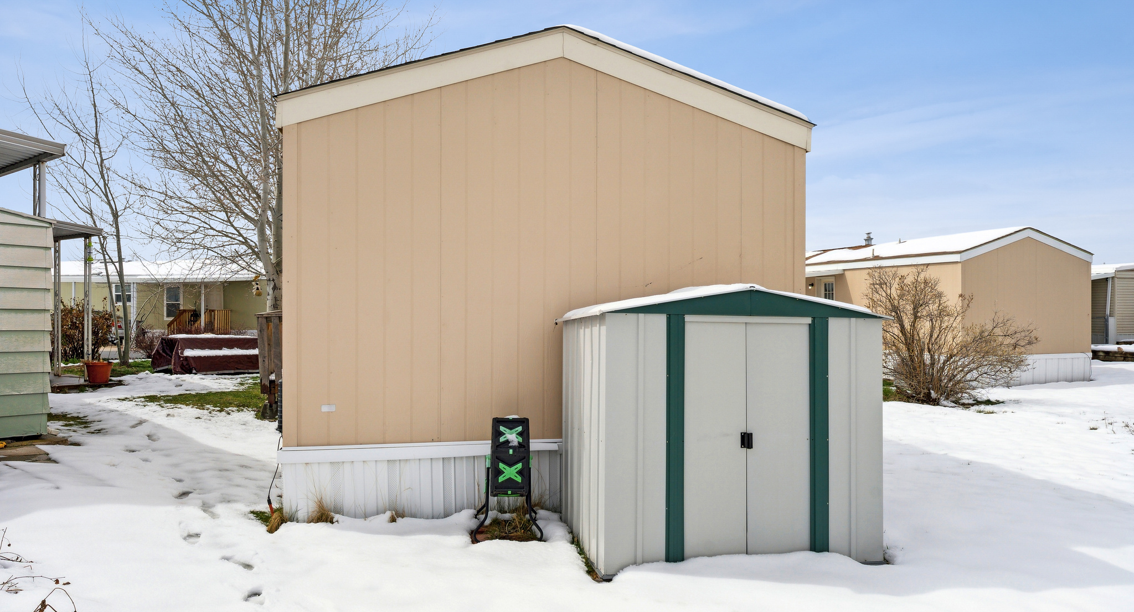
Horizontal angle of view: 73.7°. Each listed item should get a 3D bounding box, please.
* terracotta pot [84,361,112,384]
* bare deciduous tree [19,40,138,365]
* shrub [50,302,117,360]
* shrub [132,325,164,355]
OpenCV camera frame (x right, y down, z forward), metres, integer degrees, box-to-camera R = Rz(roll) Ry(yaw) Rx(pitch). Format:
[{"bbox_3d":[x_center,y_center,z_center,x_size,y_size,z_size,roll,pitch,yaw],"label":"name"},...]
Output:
[{"bbox_3d":[-7.428,1.054,12.000,0.390,0.330,0.390,0,-1,-32],"label":"terracotta pot"},{"bbox_3d":[-11.304,-2.419,17.500,2.450,7.600,2.400,0,-1,-33],"label":"bare deciduous tree"},{"bbox_3d":[-12.013,0.635,18.700,1.500,1.480,1.400,0,-1,-33],"label":"shrub"},{"bbox_3d":[-11.898,0.970,21.500,0.850,0.870,0.820,0,-1,-29],"label":"shrub"}]

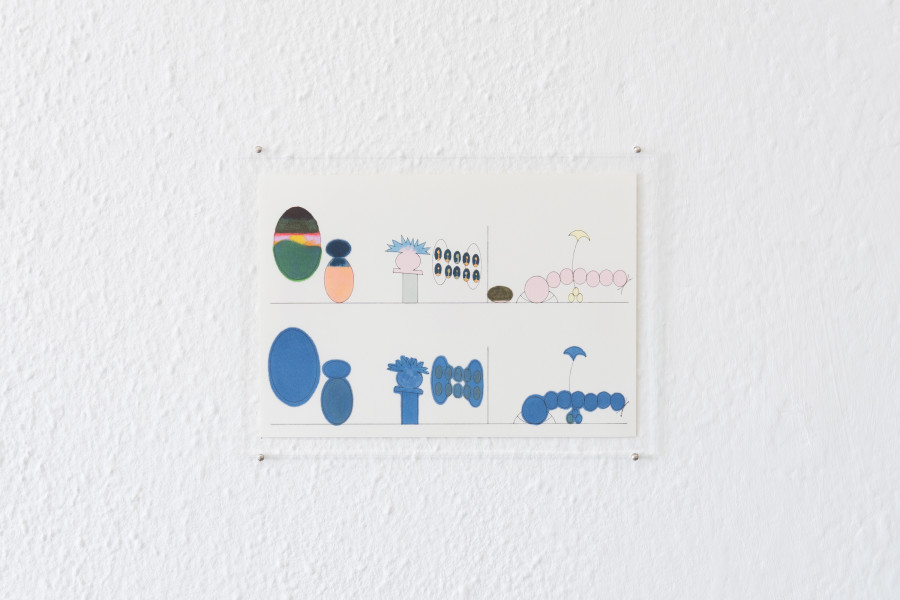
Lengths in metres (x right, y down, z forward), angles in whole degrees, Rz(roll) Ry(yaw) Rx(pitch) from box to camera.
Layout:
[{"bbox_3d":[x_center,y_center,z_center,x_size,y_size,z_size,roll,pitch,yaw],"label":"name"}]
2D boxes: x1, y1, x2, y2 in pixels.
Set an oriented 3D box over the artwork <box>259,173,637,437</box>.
[{"bbox_3d":[-0.002,0.004,1.182,0.297,0.209,0.003,0,2,0],"label":"artwork"}]

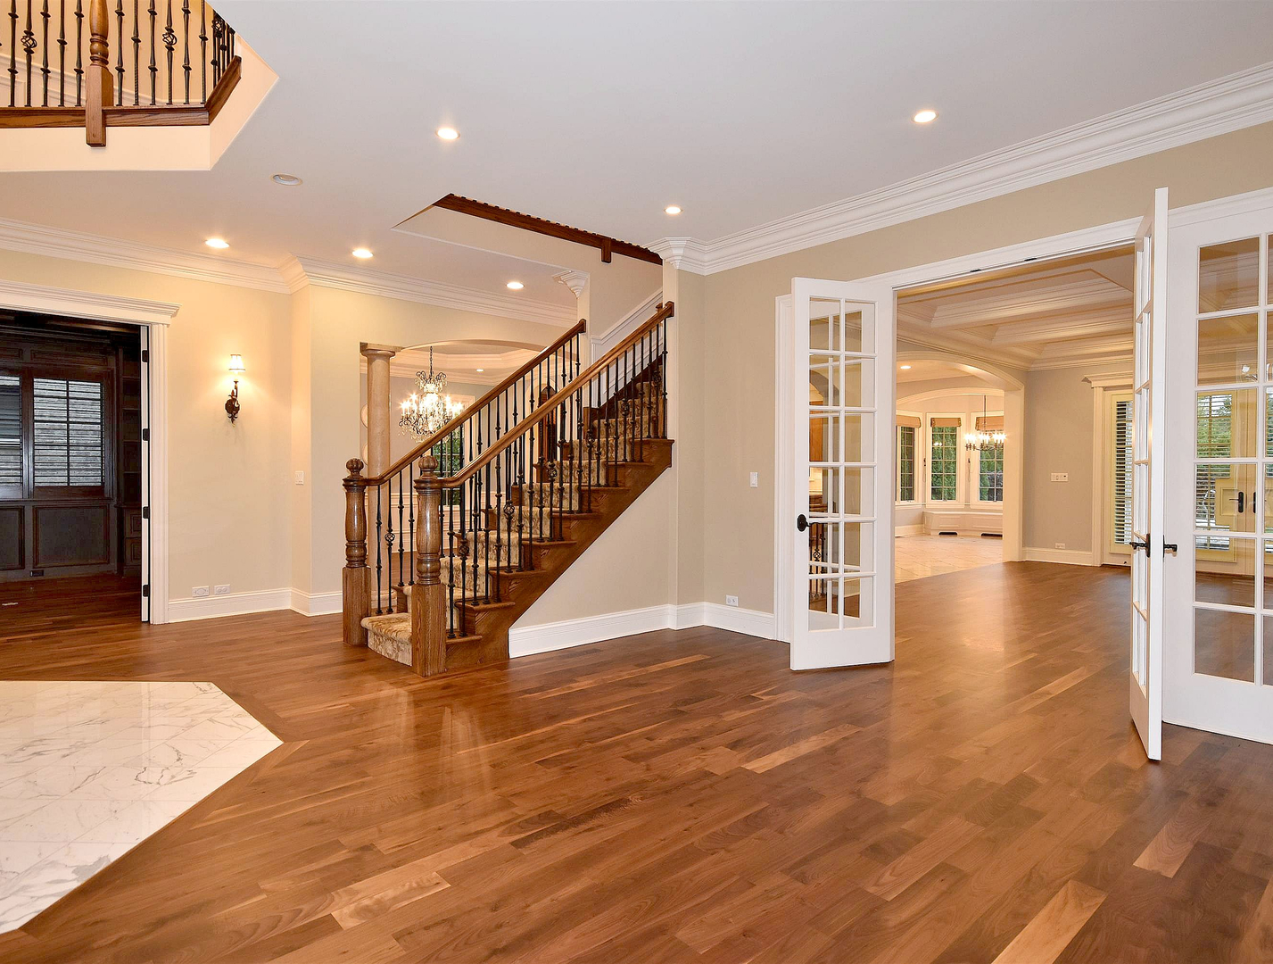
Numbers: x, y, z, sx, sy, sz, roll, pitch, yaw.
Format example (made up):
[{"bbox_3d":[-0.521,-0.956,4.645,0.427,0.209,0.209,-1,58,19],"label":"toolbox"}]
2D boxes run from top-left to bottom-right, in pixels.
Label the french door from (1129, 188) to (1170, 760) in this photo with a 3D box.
[{"bbox_3d":[2.398,-0.036,3.387,0.046,2.440,0.680,1,1,29],"label":"french door"}]

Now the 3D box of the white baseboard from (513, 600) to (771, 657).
[{"bbox_3d":[0.108,1.069,5.027,1.745,0.185,0.830,0,1,-42],"label":"white baseboard"}]

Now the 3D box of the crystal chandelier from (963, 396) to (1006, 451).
[{"bbox_3d":[6.311,-1.093,13.068,0.655,1.082,0.655,0,1,-42],"label":"crystal chandelier"}]

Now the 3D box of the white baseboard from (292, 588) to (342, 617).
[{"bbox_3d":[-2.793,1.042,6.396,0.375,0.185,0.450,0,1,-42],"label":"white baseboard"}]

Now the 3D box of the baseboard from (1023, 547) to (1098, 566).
[{"bbox_3d":[5.827,1.032,9.983,0.022,0.185,0.860,0,1,-42],"label":"baseboard"}]

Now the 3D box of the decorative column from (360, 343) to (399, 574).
[{"bbox_3d":[-2.368,-0.047,6.643,0.300,2.360,0.300,0,1,-42],"label":"decorative column"}]

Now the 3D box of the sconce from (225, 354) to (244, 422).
[{"bbox_3d":[-3.348,-0.774,6.043,0.130,0.570,0.210,0,1,-42],"label":"sconce"}]

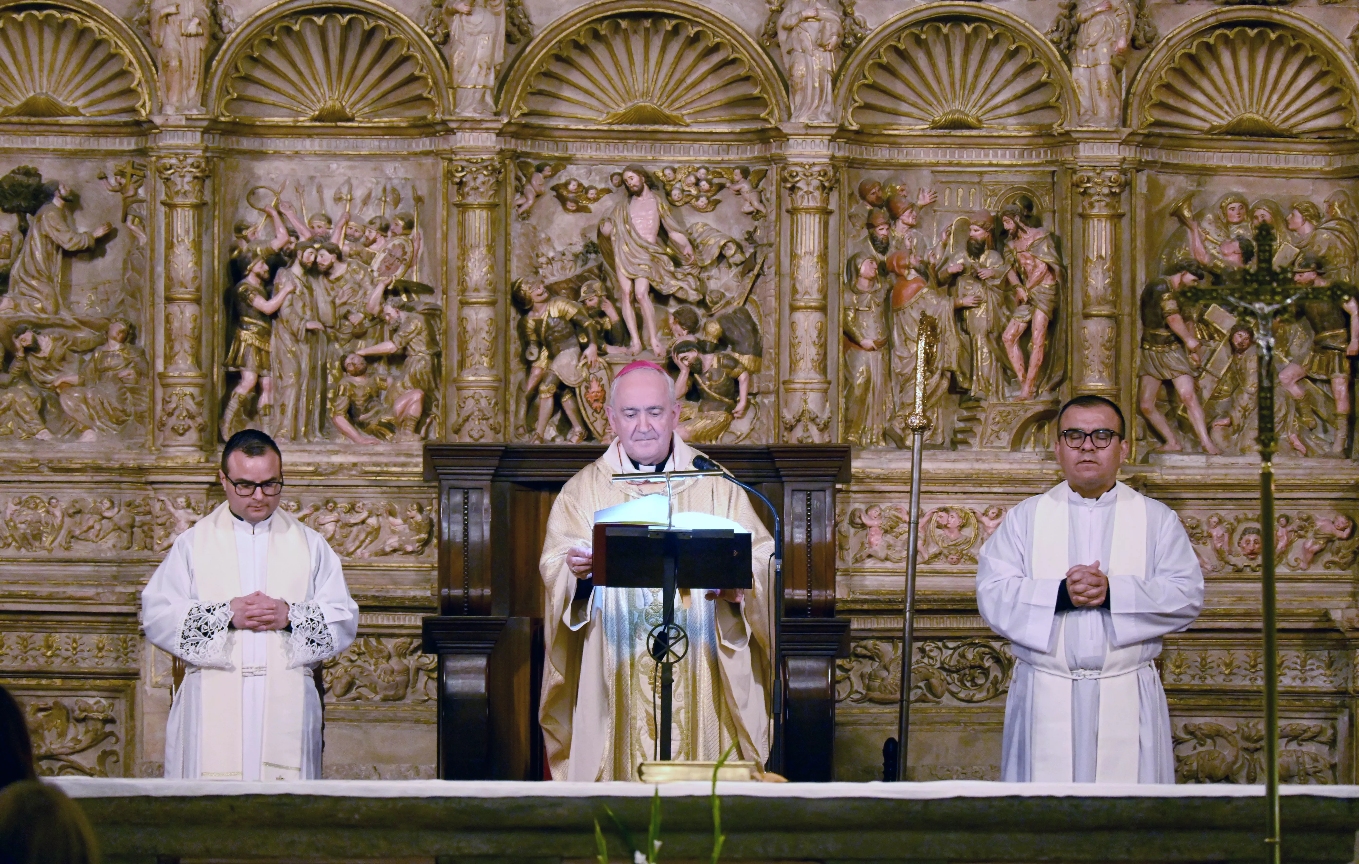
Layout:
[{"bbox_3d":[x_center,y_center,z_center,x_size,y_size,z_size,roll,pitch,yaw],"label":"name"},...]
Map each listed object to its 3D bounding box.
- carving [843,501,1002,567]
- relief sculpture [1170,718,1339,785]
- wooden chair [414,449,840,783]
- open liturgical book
[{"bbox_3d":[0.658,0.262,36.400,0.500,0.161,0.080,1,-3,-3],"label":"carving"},{"bbox_3d":[1.482,0.848,36.500,0.416,0.213,0.080,1,-3,-3],"label":"relief sculpture"},{"bbox_3d":[-0.111,0.777,35.700,1.087,1.463,0.750,0,-3,0],"label":"wooden chair"},{"bbox_3d":[-0.022,0.251,33.150,0.370,0.080,0.270,0,-29,0],"label":"open liturgical book"}]

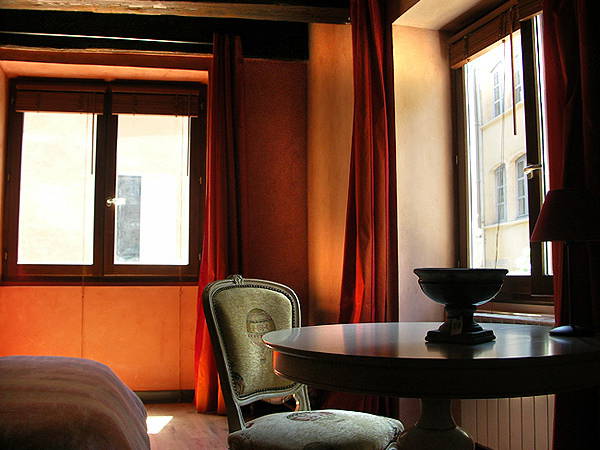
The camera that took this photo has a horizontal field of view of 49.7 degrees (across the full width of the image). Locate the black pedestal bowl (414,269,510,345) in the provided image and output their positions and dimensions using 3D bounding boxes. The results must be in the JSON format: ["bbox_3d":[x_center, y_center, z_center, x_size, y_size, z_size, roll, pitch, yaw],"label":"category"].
[{"bbox_3d":[0.474,0.236,1.900,0.272,0.216,0.272,0,-4,0],"label":"black pedestal bowl"}]

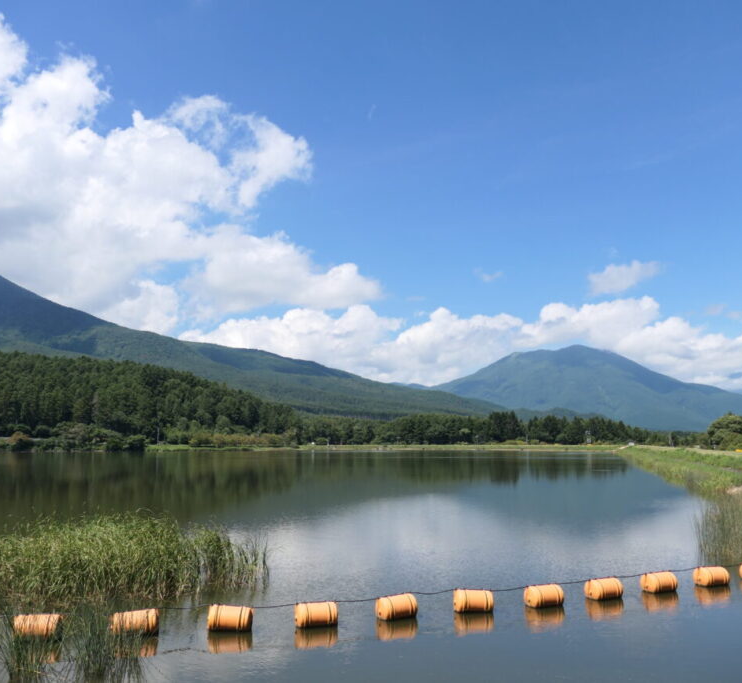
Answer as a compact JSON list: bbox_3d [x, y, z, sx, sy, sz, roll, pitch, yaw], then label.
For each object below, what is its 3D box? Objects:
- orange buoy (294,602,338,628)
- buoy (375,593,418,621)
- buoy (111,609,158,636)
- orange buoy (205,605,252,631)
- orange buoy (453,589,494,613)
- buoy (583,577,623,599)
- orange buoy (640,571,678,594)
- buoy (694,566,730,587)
[{"bbox_3d":[-1.125,5.592,14.535,0.840,0.500,0.500,2,-8,-13],"label":"orange buoy"},{"bbox_3d":[0.539,5.678,15.172,0.840,0.500,0.500,3,-9,-22],"label":"buoy"},{"bbox_3d":[-4.643,5.522,13.981,0.840,0.500,0.500,1,-8,-7],"label":"buoy"},{"bbox_3d":[-2.851,5.566,14.318,0.840,0.500,0.500,1,-8,-7],"label":"orange buoy"},{"bbox_3d":[2.250,5.743,15.656,0.840,0.500,0.500,1,-8,-10],"label":"orange buoy"},{"bbox_3d":[5.514,5.906,16.866,0.840,0.500,0.500,3,-9,-21],"label":"buoy"},{"bbox_3d":[7.122,6.007,17.602,0.840,0.500,0.500,3,-9,-20],"label":"orange buoy"},{"bbox_3d":[8.750,6.100,18.286,0.840,0.500,0.500,3,-9,-20],"label":"buoy"}]

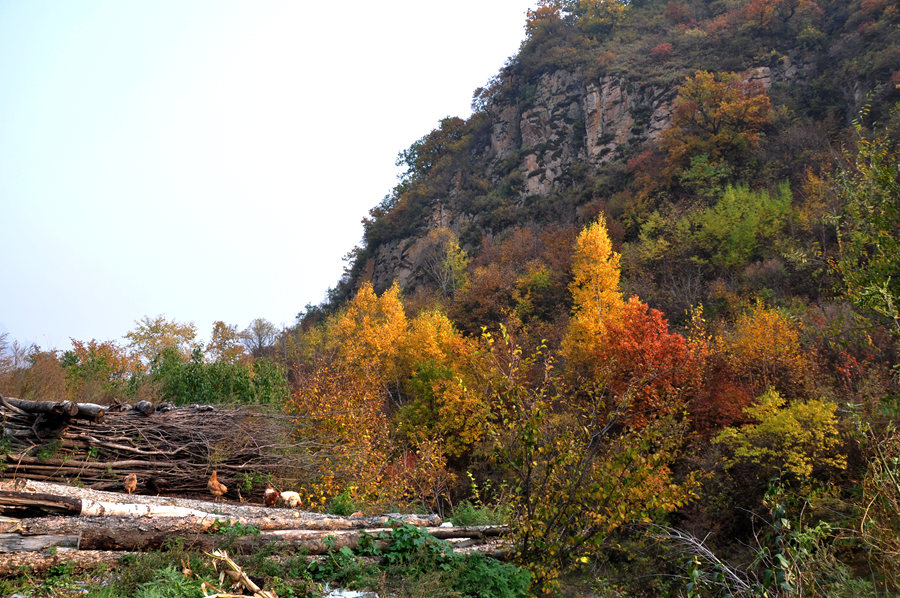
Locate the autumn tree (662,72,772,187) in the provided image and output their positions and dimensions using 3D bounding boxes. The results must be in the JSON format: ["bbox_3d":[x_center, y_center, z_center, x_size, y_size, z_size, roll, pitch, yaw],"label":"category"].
[{"bbox_3d":[18.971,-12.137,48.000,7.900,7.900,7.200,0,-6,0],"label":"autumn tree"}]

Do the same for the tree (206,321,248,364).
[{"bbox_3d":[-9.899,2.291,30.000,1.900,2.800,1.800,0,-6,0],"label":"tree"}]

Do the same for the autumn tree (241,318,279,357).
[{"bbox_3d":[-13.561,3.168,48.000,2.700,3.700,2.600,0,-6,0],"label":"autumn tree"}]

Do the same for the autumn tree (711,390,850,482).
[{"bbox_3d":[8.087,3.462,16.500,3.200,2.600,2.800,0,-6,0],"label":"autumn tree"}]

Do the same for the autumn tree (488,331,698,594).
[{"bbox_3d":[1.447,1.649,6.800,2.100,2.550,1.900,0,-6,0],"label":"autumn tree"}]

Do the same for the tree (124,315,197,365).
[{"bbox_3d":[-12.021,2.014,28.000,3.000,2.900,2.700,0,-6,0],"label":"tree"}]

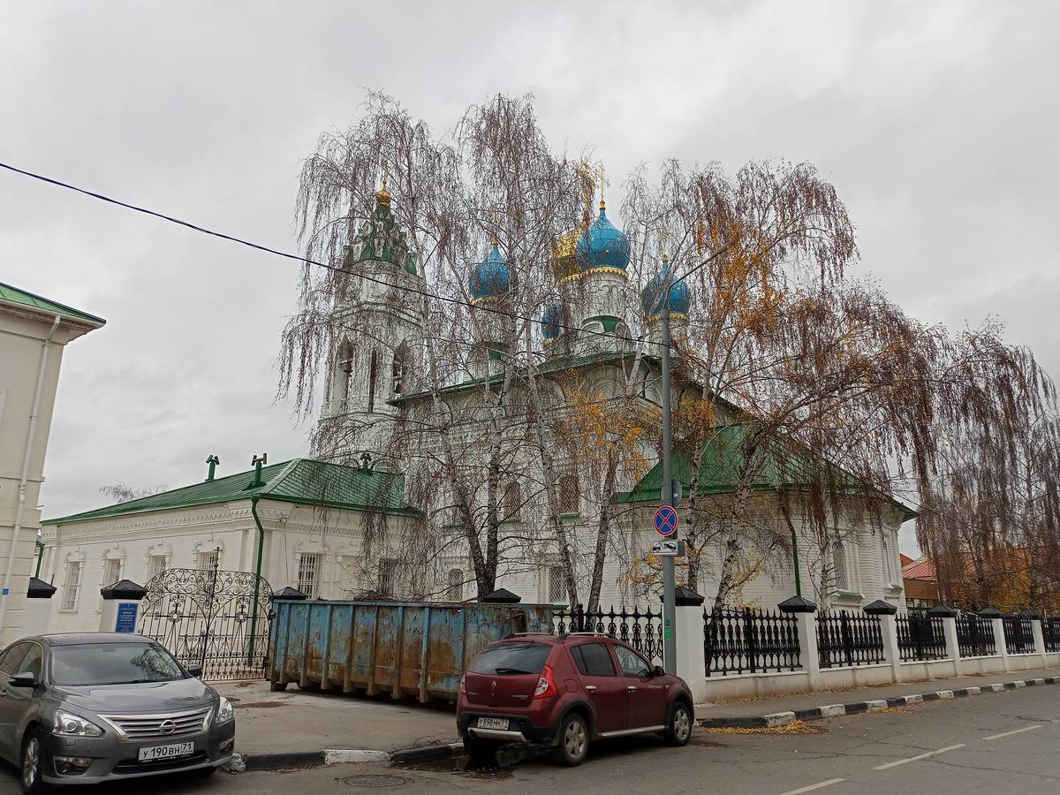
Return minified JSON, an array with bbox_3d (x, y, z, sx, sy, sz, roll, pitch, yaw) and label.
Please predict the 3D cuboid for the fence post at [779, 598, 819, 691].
[{"bbox_3d":[6.016,5.461,19.142,0.623,2.040,0.623,-12,-19,43],"label":"fence post"}]

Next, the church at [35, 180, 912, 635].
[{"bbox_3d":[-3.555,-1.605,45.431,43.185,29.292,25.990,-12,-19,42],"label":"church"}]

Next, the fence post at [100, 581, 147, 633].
[{"bbox_3d":[-7.903,4.536,16.455,0.650,2.020,0.650,-12,-19,43],"label":"fence post"}]

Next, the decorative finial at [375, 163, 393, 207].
[{"bbox_3d":[-9.225,-13.447,54.242,1.100,3.000,1.100,1,-14,0],"label":"decorative finial"}]

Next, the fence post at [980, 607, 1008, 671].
[{"bbox_3d":[15.460,8.049,28.549,0.623,2.040,0.623,-12,-19,43],"label":"fence post"}]

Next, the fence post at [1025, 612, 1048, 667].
[{"bbox_3d":[18.609,8.912,31.685,0.623,2.040,0.623,-12,-19,43],"label":"fence post"}]

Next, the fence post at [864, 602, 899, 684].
[{"bbox_3d":[9.164,6.324,22.278,0.623,2.040,0.623,-12,-19,43],"label":"fence post"}]

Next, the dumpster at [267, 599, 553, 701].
[{"bbox_3d":[-2.267,4.549,15.386,5.270,1.657,2.150,-11,-19,41],"label":"dumpster"}]

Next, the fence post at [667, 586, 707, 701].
[{"bbox_3d":[2.916,4.612,16.055,0.623,2.040,0.623,-12,-19,43],"label":"fence post"}]

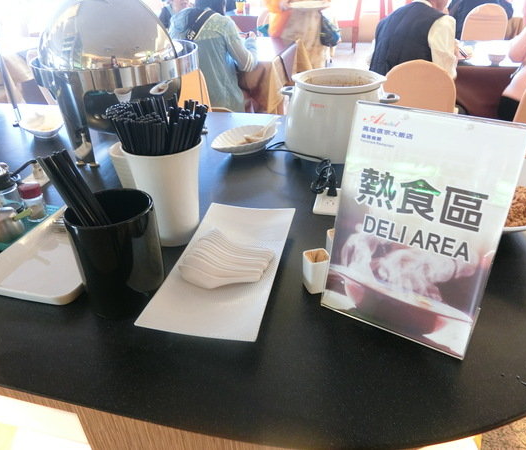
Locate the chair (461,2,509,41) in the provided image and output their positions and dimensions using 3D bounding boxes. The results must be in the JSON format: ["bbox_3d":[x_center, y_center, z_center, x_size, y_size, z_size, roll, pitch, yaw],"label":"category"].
[{"bbox_3d":[2.222,-1.885,4.658,0.450,0.930,0.550,5,32,12],"label":"chair"}]

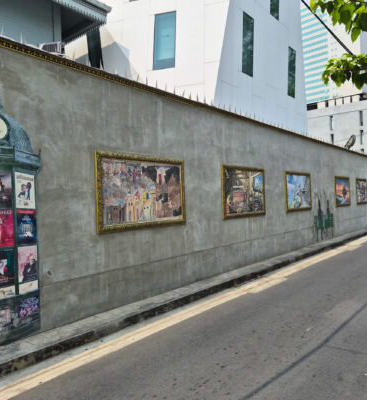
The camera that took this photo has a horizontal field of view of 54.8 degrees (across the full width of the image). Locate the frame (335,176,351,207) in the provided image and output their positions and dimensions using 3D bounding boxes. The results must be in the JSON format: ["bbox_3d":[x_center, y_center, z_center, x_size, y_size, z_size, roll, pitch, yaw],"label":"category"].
[{"bbox_3d":[6.400,-0.317,14.194,0.070,1.178,1.969,-2,0,40],"label":"frame"}]

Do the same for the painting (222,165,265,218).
[{"bbox_3d":[1.451,-0.175,8.237,0.070,1.178,1.969,-2,0,39],"label":"painting"}]

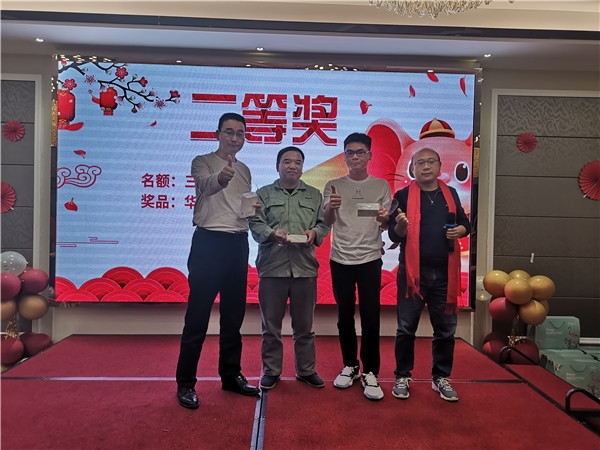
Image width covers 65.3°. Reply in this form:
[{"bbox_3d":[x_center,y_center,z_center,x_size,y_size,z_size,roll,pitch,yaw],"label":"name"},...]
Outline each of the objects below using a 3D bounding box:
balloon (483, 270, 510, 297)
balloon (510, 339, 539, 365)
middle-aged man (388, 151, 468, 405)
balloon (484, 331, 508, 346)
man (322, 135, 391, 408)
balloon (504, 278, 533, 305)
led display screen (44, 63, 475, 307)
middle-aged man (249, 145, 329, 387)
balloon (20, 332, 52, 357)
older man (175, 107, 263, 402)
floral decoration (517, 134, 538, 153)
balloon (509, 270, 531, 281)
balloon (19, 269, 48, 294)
[{"bbox_3d":[1.784,0.538,4.250,0.240,0.240,0.240,1,1,-2],"label":"balloon"},{"bbox_3d":[2.082,1.175,4.330,0.265,0.245,0.255,1,1,3],"label":"balloon"},{"bbox_3d":[0.824,0.308,3.100,0.540,1.640,0.430,1,1,6],"label":"middle-aged man"},{"bbox_3d":[1.868,1.139,4.460,0.260,0.245,0.250,1,1,3],"label":"balloon"},{"bbox_3d":[0.386,0.248,3.170,0.470,1.745,0.440,1,1,5],"label":"man"},{"bbox_3d":[1.998,0.607,4.270,0.260,0.240,0.250,1,1,3],"label":"balloon"},{"bbox_3d":[-0.314,-0.367,4.551,4.020,2.290,0.100,1,1,-2],"label":"led display screen"},{"bbox_3d":[-0.072,0.281,3.220,0.550,1.660,0.420,1,1,-3],"label":"middle-aged man"},{"bbox_3d":[-2.401,1.108,4.240,0.260,0.255,0.260,1,1,-2],"label":"balloon"},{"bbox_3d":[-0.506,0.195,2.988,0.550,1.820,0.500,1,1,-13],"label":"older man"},{"bbox_3d":[2.237,-0.809,4.610,0.200,0.200,0.030,1,1,-2],"label":"floral decoration"},{"bbox_3d":[2.076,0.540,4.430,0.230,0.230,0.230,1,1,-2],"label":"balloon"},{"bbox_3d":[-2.515,0.536,4.420,0.275,0.245,0.255,1,1,3],"label":"balloon"}]

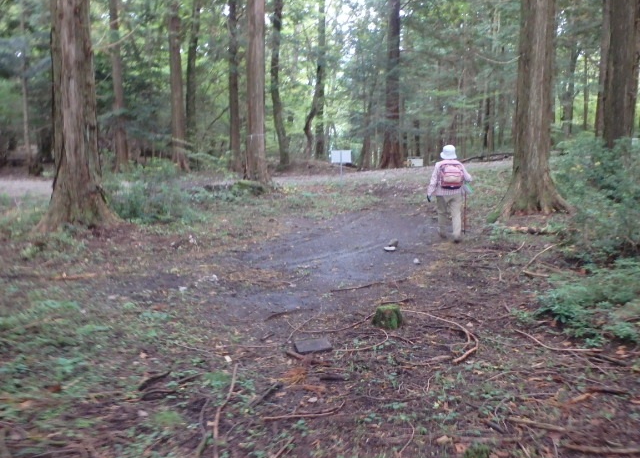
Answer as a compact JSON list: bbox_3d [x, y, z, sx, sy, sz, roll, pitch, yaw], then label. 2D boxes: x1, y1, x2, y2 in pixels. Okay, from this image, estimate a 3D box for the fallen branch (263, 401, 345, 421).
[{"bbox_3d":[-0.081,0.986,3.272,0.493,0.040,0.148,-2,6,-11],"label":"fallen branch"}]

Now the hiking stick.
[{"bbox_3d":[2.412,-0.336,9.807,0.030,0.860,0.030,0,6,0],"label":"hiking stick"}]

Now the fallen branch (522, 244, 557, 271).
[{"bbox_3d":[3.024,0.338,8.053,0.060,0.050,2.325,4,9,30],"label":"fallen branch"}]

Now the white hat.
[{"bbox_3d":[2.031,-1.206,9.330,0.260,0.200,0.280,0,7,-3],"label":"white hat"}]

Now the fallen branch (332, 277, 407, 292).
[{"bbox_3d":[0.563,0.590,6.377,1.030,0.040,0.070,-5,9,-34],"label":"fallen branch"}]

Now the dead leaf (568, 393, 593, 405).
[{"bbox_3d":[1.512,0.973,3.423,0.197,0.025,0.055,-4,7,-32],"label":"dead leaf"}]

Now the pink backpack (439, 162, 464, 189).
[{"bbox_3d":[2.038,-0.812,9.150,0.360,0.410,0.210,0,7,-2],"label":"pink backpack"}]

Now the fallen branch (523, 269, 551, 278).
[{"bbox_3d":[2.539,0.516,6.944,0.040,0.035,0.357,-6,9,-36],"label":"fallen branch"}]

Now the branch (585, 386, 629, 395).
[{"bbox_3d":[1.738,0.971,3.578,0.240,0.030,0.035,3,8,19],"label":"branch"}]

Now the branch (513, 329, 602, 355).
[{"bbox_3d":[1.737,0.847,4.468,0.242,0.040,0.700,-7,10,-42],"label":"branch"}]

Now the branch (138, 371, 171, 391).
[{"bbox_3d":[-1.055,0.938,3.749,0.065,0.050,0.326,3,8,21],"label":"branch"}]

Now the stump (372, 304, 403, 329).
[{"bbox_3d":[0.559,0.729,4.900,0.240,0.170,0.220,0,6,0],"label":"stump"}]

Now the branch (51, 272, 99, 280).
[{"bbox_3d":[-2.779,0.522,6.719,0.477,0.040,0.050,-4,7,-30],"label":"branch"}]

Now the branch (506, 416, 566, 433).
[{"bbox_3d":[1.151,1.030,3.144,0.307,0.030,0.035,4,9,27],"label":"branch"}]

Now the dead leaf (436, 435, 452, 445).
[{"bbox_3d":[0.617,1.039,2.932,0.080,0.025,0.060,0,6,0],"label":"dead leaf"}]

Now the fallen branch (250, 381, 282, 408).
[{"bbox_3d":[-0.319,0.976,3.541,0.035,0.030,0.378,4,8,25],"label":"fallen branch"}]

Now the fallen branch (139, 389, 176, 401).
[{"bbox_3d":[-0.967,0.953,3.495,0.233,0.045,0.092,-4,7,-33],"label":"fallen branch"}]

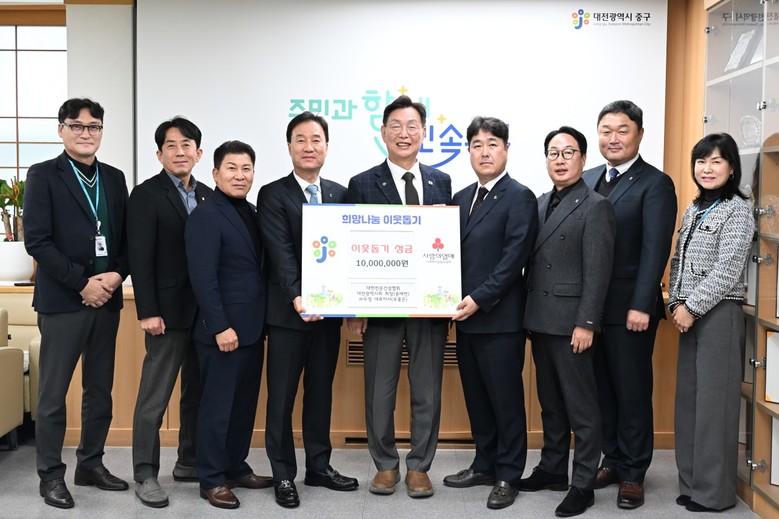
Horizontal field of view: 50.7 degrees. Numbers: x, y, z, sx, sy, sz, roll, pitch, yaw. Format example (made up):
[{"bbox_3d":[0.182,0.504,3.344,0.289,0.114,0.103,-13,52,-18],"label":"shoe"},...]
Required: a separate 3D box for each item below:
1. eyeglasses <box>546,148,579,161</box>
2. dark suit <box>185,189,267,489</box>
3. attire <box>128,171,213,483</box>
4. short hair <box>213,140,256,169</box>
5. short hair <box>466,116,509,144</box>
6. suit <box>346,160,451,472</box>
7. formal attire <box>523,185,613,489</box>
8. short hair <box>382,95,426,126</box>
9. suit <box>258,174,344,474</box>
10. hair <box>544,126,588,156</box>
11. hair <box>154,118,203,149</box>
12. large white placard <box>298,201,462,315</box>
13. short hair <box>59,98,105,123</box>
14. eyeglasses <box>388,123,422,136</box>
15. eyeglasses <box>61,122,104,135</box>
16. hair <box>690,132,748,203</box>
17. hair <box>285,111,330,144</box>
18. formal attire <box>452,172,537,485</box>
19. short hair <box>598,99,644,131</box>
[{"bbox_3d":[0.737,-0.442,3.461,0.142,0.047,0.140,2,4,27],"label":"eyeglasses"},{"bbox_3d":[-0.723,0.329,3.710,0.440,1.344,0.310,-2,4,-38],"label":"dark suit"},{"bbox_3d":[-0.978,0.301,3.688,0.460,1.350,0.320,-3,5,-43],"label":"attire"},{"bbox_3d":[-0.694,-0.451,3.670,0.180,0.145,0.200,-1,4,-25],"label":"short hair"},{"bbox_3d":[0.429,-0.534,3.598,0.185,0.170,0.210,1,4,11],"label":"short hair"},{"bbox_3d":[0.036,0.252,3.800,0.520,1.423,0.300,0,3,-4],"label":"suit"},{"bbox_3d":[0.784,0.329,3.602,0.460,1.340,0.320,4,5,44],"label":"formal attire"},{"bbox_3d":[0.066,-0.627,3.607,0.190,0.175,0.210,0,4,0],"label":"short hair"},{"bbox_3d":[-0.397,0.282,3.760,0.470,1.390,0.320,-1,4,-24],"label":"suit"},{"bbox_3d":[0.762,-0.479,3.519,0.180,0.175,0.210,2,4,27],"label":"hair"},{"bbox_3d":[-0.956,-0.556,3.730,0.195,0.170,0.205,0,3,-14],"label":"hair"},{"bbox_3d":[-0.037,0.002,3.580,0.695,0.490,0.012,0,-8,1],"label":"large white placard"},{"bbox_3d":[-1.387,-0.647,3.700,0.185,0.140,0.205,-1,4,-28],"label":"short hair"},{"bbox_3d":[0.067,-0.563,3.561,0.145,0.048,0.140,0,4,0],"label":"eyeglasses"},{"bbox_3d":[-1.372,-0.582,3.660,0.148,0.045,0.140,-2,4,-30],"label":"eyeglasses"},{"bbox_3d":[1.404,-0.391,3.514,0.215,0.290,0.220,4,5,42],"label":"hair"},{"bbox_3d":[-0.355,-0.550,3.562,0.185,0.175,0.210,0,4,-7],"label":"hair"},{"bbox_3d":[0.466,0.288,3.770,0.460,1.411,0.310,2,4,32],"label":"formal attire"},{"bbox_3d":[1.042,-0.640,3.720,0.185,0.160,0.205,2,4,28],"label":"short hair"}]

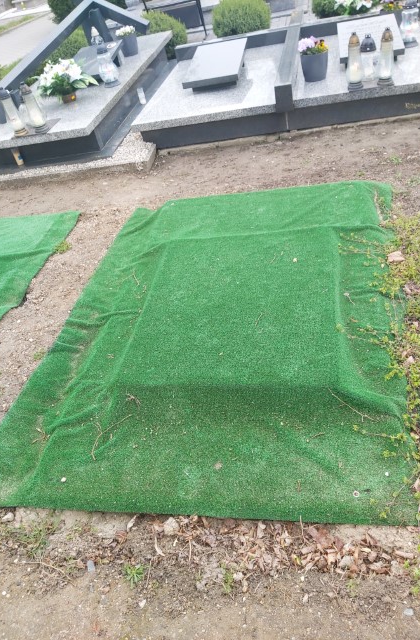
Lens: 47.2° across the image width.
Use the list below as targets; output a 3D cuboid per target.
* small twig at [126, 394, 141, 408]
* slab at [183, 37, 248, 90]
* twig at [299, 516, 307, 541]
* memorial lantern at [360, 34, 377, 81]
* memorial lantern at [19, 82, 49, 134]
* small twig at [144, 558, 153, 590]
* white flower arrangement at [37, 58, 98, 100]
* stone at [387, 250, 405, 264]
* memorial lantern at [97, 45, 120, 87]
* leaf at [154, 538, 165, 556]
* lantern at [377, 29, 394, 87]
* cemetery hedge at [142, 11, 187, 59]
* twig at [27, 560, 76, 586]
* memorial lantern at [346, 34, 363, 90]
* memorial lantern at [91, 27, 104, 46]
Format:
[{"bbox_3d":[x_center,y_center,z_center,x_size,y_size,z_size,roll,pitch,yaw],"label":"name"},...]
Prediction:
[{"bbox_3d":[-0.288,0.297,1.790,0.035,0.025,0.085,-36,45,-23],"label":"small twig"},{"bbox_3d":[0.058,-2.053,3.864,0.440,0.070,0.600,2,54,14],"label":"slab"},{"bbox_3d":[0.266,0.596,1.375,0.012,0.012,0.073,-9,41,7],"label":"twig"},{"bbox_3d":[1.128,-1.854,3.402,0.113,0.294,0.113,-1,43,15],"label":"memorial lantern"},{"bbox_3d":[-1.317,-1.569,3.558,0.126,0.351,0.126,-1,43,15],"label":"memorial lantern"},{"bbox_3d":[-0.177,0.723,1.370,0.010,0.010,0.082,-4,42,12],"label":"small twig"},{"bbox_3d":[-1.153,-1.949,3.895,0.480,0.290,0.410,-1,43,16],"label":"white flower arrangement"},{"bbox_3d":[0.787,-0.265,2.040,0.070,0.028,0.055,-2,42,15],"label":"stone"},{"bbox_3d":[-0.858,-2.119,3.995,0.155,0.300,0.155,-1,43,16],"label":"memorial lantern"},{"bbox_3d":[-0.156,0.681,1.443,0.018,0.012,0.075,-27,43,-15],"label":"leaf"},{"bbox_3d":[1.175,-1.747,3.185,0.115,0.335,0.115,-1,43,16],"label":"lantern"},{"bbox_3d":[-0.550,-3.331,5.607,0.550,0.540,0.550,-1,43,16],"label":"cemetery hedge"},{"bbox_3d":[-0.483,0.755,1.453,0.196,0.015,0.022,8,46,24],"label":"twig"},{"bbox_3d":[1.001,-1.777,3.309,0.117,0.351,0.117,-1,43,15],"label":"memorial lantern"},{"bbox_3d":[-1.055,-2.634,4.596,0.125,0.290,0.125,-1,43,16],"label":"memorial lantern"}]

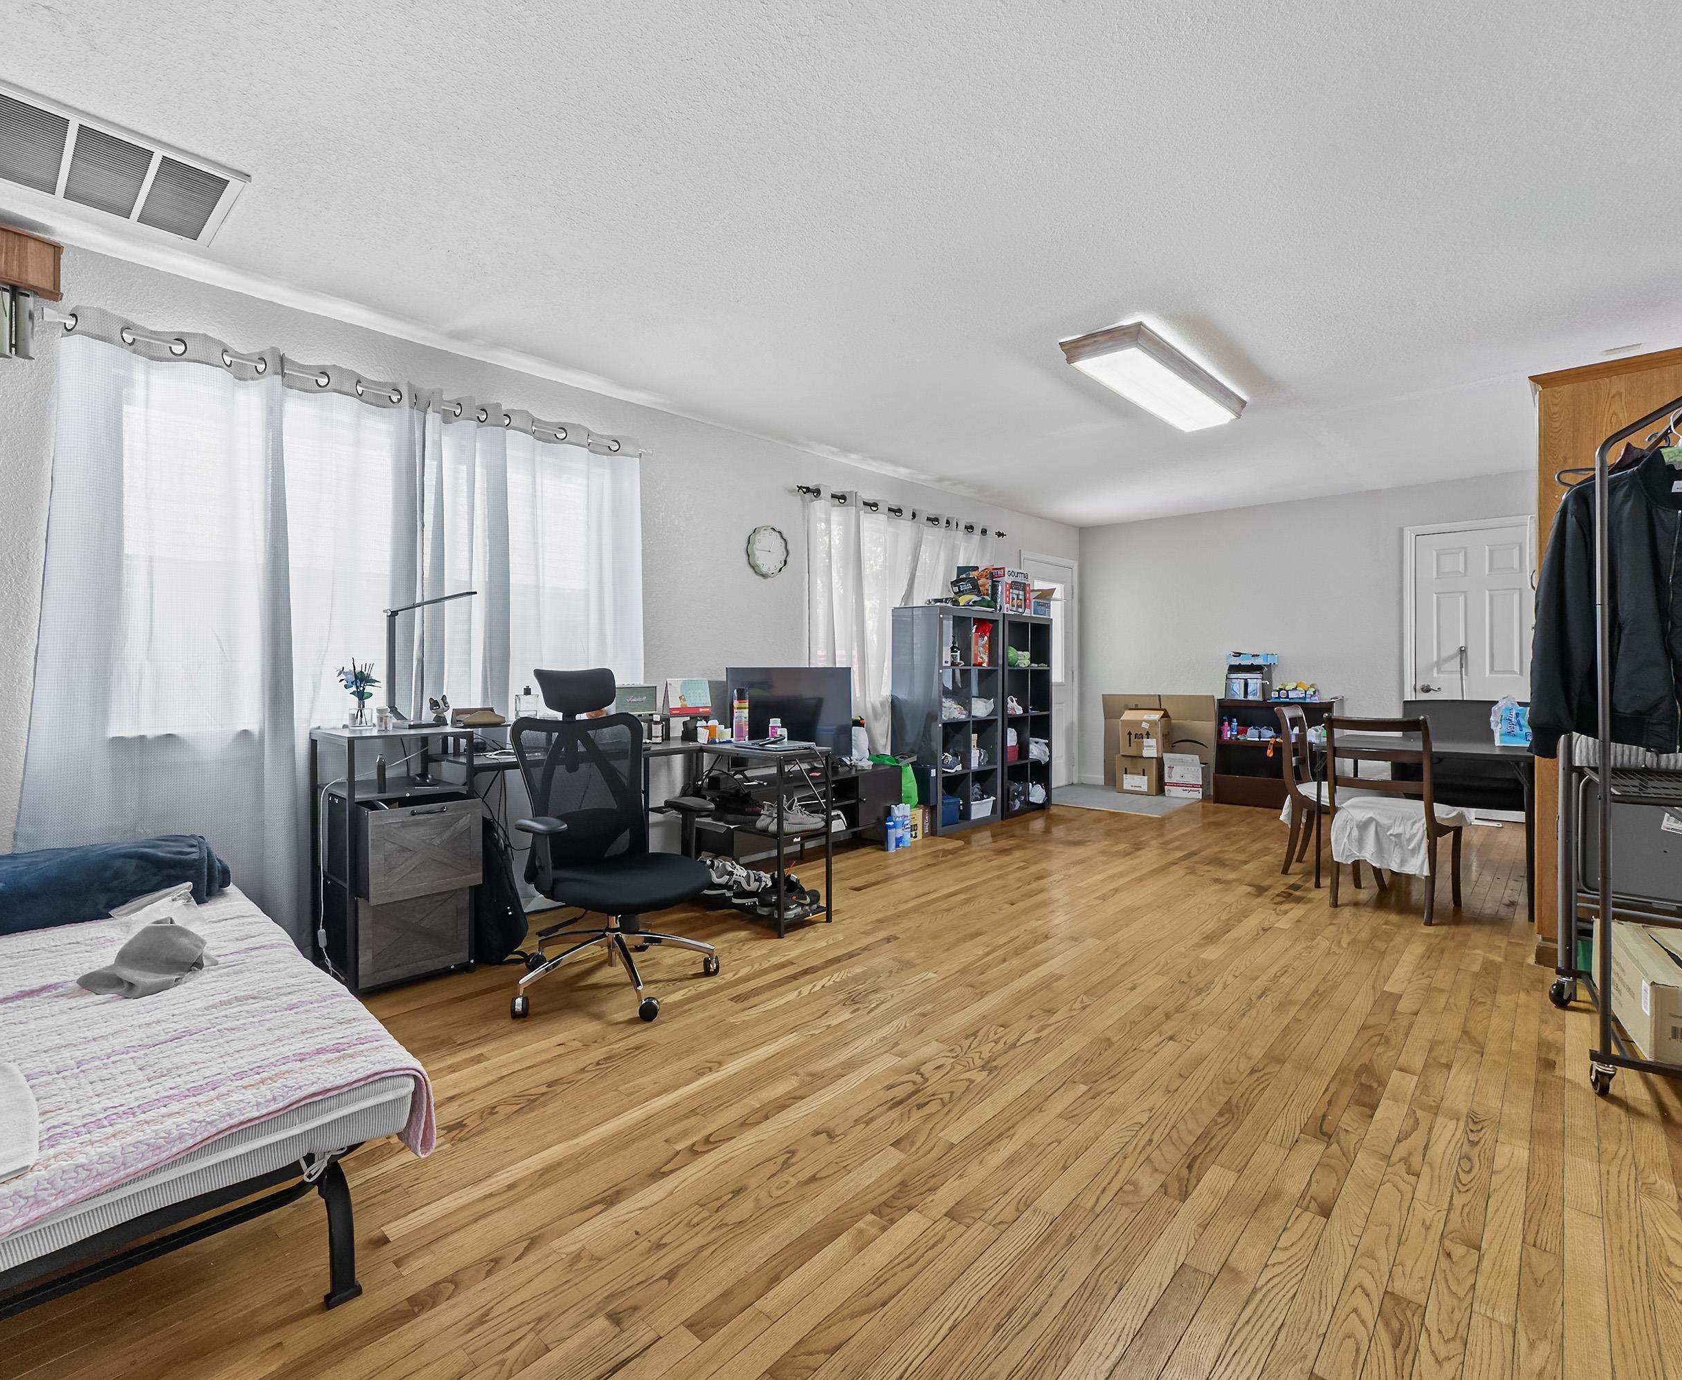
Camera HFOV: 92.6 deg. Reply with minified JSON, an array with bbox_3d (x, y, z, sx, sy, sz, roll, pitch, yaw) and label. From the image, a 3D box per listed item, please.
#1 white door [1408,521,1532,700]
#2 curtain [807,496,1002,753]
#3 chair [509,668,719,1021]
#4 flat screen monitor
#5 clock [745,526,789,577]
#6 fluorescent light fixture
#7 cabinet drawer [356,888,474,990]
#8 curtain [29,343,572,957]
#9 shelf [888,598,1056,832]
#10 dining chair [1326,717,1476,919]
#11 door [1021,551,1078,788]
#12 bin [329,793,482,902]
[{"bbox_3d":[4.521,-0.129,5.709,0.870,2.130,0.080,1,1,42],"label":"white door"},{"bbox_3d":[0.505,-0.197,5.505,0.130,2.060,2.120,0,1,42],"label":"curtain"},{"bbox_3d":[-0.782,0.464,2.746,0.670,1.090,0.670,1,2,44],"label":"chair"},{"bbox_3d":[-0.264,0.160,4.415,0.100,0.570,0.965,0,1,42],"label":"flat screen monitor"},{"bbox_3d":[-0.433,-0.815,4.726,0.045,0.310,0.310,1,1,42],"label":"clock"},{"bbox_3d":[1.465,-1.386,3.685,0.350,0.090,1.310,0,1,42],"label":"fluorescent light fixture"},{"bbox_3d":[-1.574,0.836,2.897,0.360,0.290,0.340,-1,1,-45],"label":"cabinet drawer"},{"bbox_3d":[-1.697,-0.116,3.061,0.130,2.100,2.050,0,1,42],"label":"curtain"},{"bbox_3d":[1.008,0.199,5.881,0.390,1.480,1.530,0,1,42],"label":"shelf"},{"bbox_3d":[2.541,0.552,3.631,0.520,0.860,0.450,-1,1,-41],"label":"dining chair"},{"bbox_3d":[1.884,-0.121,7.171,0.080,2.070,1.000,0,1,42],"label":"door"},{"bbox_3d":[-1.545,0.541,2.855,0.420,0.315,0.360,1,1,42],"label":"bin"}]

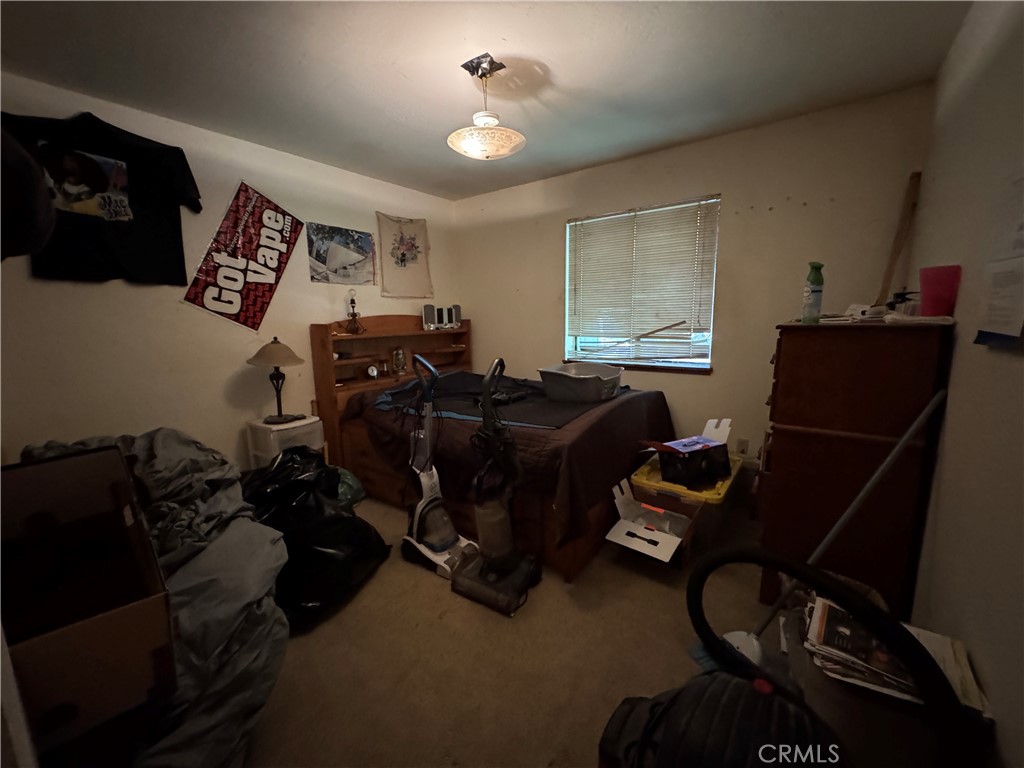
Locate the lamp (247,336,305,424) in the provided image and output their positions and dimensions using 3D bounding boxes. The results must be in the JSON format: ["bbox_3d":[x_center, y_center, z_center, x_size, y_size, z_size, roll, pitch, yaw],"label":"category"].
[{"bbox_3d":[-1.692,-0.037,2.959,0.400,0.590,0.400,6,12,36],"label":"lamp"}]

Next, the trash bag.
[{"bbox_3d":[-0.982,0.633,2.067,0.800,0.535,0.690,6,12,36],"label":"trash bag"}]

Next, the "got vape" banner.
[{"bbox_3d":[-1.853,-0.892,2.930,0.015,0.915,0.455,6,-16,36],"label":"\"got vape\" banner"}]

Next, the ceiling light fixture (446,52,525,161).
[{"bbox_3d":[-0.134,-1.377,2.109,0.400,0.435,0.400,-1,10,0],"label":"ceiling light fixture"}]

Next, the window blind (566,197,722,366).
[{"bbox_3d":[1.009,-0.802,3.477,1.270,1.250,0.050,6,12,36],"label":"window blind"}]

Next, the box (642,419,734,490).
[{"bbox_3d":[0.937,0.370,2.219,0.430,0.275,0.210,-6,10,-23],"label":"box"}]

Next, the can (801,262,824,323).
[{"bbox_3d":[1.182,-0.353,1.613,0.067,0.232,0.067,-7,11,-29],"label":"can"}]

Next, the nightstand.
[{"bbox_3d":[-1.627,0.507,3.006,0.395,0.500,0.345,6,12,36],"label":"nightstand"}]

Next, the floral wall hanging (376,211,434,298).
[{"bbox_3d":[-1.021,-1.234,4.034,0.015,0.780,0.640,6,12,36],"label":"floral wall hanging"}]

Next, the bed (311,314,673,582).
[{"bbox_3d":[-0.165,0.126,3.170,2.221,1.317,1.537,6,12,36],"label":"bed"}]

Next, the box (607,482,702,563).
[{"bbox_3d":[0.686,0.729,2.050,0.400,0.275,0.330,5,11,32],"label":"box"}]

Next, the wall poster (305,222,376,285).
[{"bbox_3d":[-1.421,-1.080,3.503,0.015,0.450,0.590,6,12,36],"label":"wall poster"}]

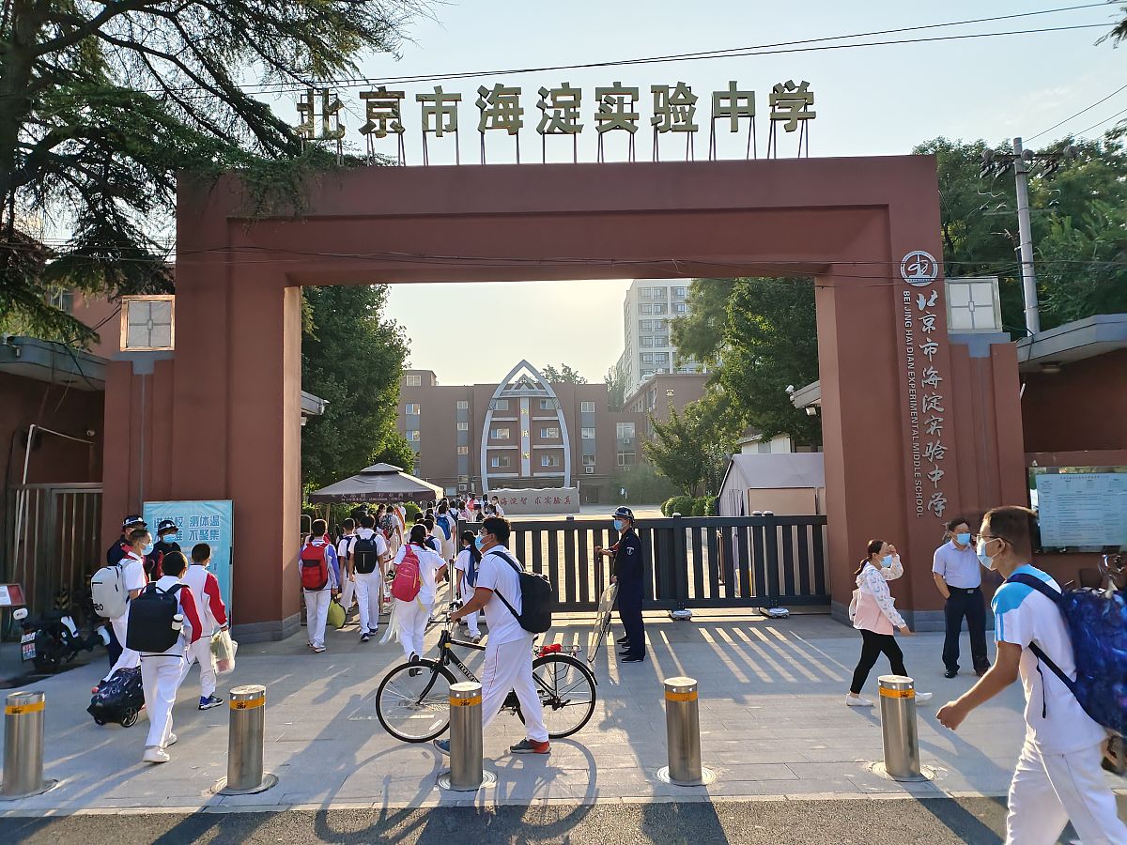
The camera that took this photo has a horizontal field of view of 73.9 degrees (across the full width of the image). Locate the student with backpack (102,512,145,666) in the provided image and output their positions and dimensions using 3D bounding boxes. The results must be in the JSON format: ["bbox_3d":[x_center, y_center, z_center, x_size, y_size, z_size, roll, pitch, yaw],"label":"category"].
[{"bbox_3d":[-4.769,1.919,8.116,0.550,1.685,0.500,-1,-5,-3],"label":"student with backpack"}]

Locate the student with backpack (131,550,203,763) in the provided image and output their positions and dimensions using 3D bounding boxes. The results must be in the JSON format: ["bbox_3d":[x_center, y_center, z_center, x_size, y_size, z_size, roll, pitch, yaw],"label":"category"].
[{"bbox_3d":[-3.009,1.746,5.691,0.480,1.530,0.500,-6,-7,40],"label":"student with backpack"}]

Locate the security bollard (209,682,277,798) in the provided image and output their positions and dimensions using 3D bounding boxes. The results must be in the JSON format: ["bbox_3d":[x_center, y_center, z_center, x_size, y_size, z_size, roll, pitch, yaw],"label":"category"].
[{"bbox_3d":[-2.239,2.221,5.268,0.400,0.635,0.400,-1,-5,0],"label":"security bollard"}]

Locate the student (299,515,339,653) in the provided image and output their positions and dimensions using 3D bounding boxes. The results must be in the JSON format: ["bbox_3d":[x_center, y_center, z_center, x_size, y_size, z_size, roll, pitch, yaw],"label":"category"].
[{"bbox_3d":[-3.067,2.034,9.422,0.480,1.615,0.500,-2,-5,5],"label":"student"}]

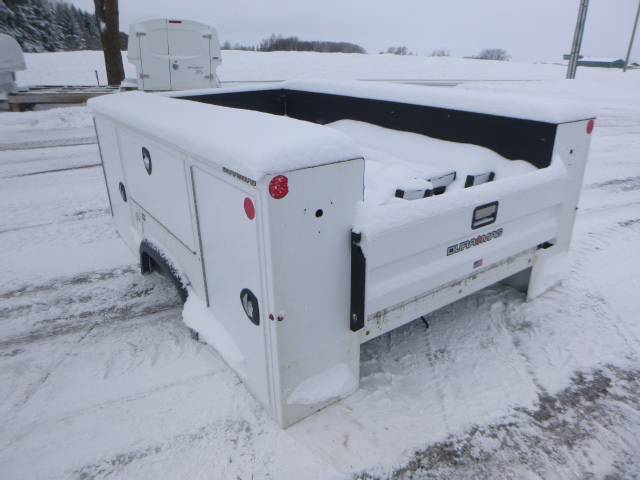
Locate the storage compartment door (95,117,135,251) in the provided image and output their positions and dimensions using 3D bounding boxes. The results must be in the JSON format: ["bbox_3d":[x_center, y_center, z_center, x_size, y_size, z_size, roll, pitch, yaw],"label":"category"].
[{"bbox_3d":[-1.444,-0.395,3.278,0.037,0.875,0.610,-16,27,-32],"label":"storage compartment door"}]

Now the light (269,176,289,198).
[{"bbox_3d":[-0.127,-0.163,1.430,0.074,0.076,0.014,-16,27,-32],"label":"light"}]

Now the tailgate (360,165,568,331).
[{"bbox_3d":[0.696,-0.038,2.082,1.295,0.445,0.085,-16,27,-32],"label":"tailgate"}]

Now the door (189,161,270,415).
[{"bbox_3d":[-0.357,0.178,1.879,0.037,0.865,0.565,-16,27,-32],"label":"door"}]

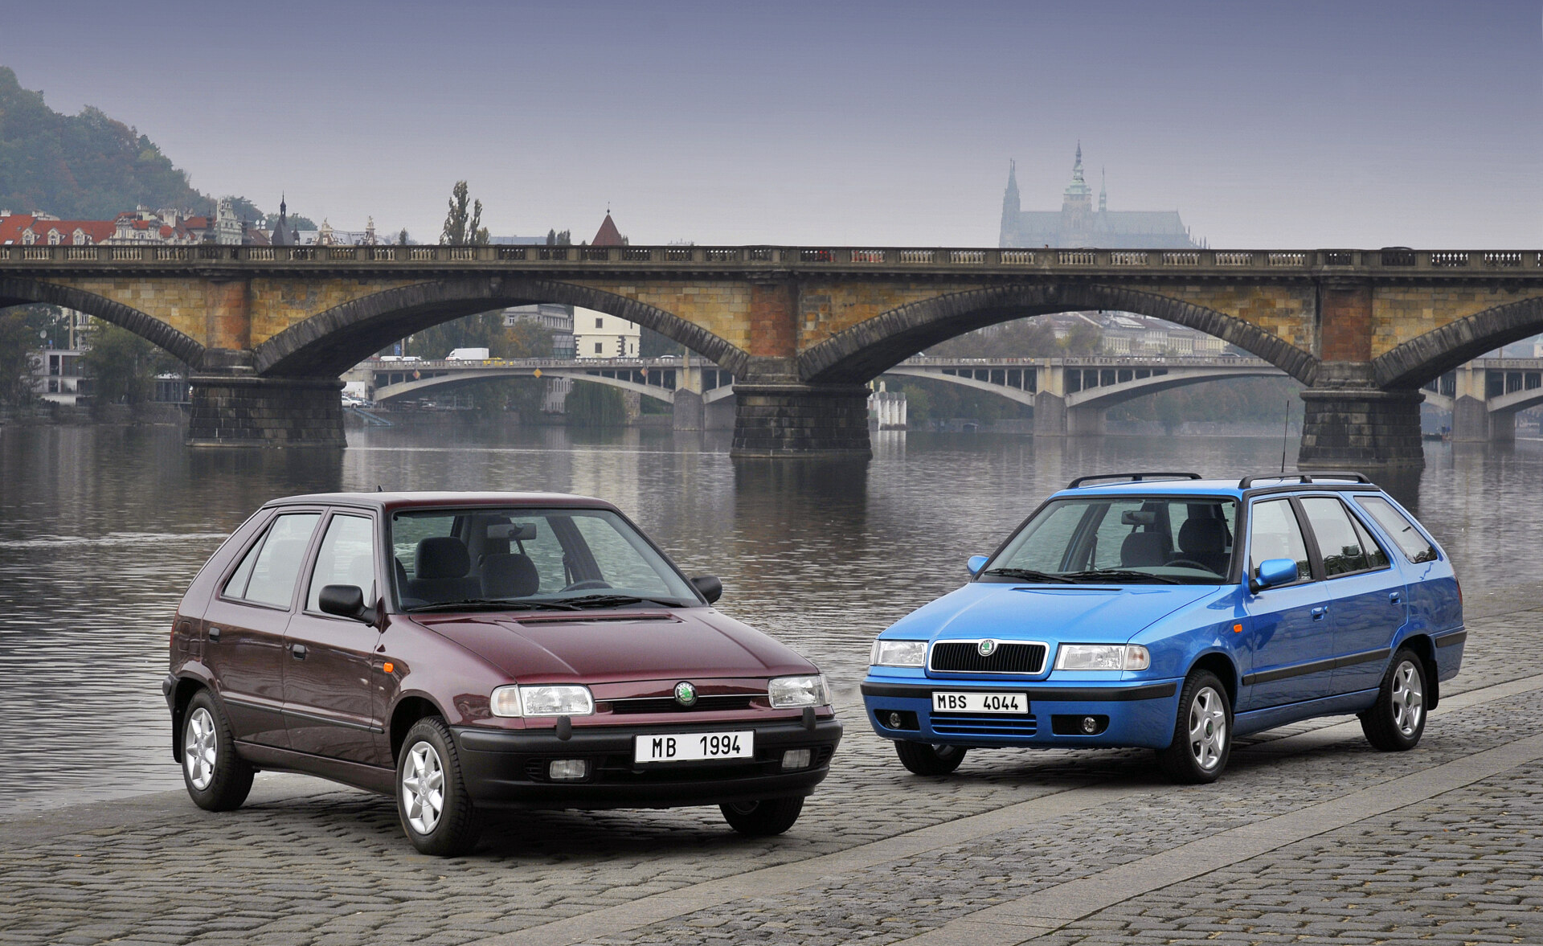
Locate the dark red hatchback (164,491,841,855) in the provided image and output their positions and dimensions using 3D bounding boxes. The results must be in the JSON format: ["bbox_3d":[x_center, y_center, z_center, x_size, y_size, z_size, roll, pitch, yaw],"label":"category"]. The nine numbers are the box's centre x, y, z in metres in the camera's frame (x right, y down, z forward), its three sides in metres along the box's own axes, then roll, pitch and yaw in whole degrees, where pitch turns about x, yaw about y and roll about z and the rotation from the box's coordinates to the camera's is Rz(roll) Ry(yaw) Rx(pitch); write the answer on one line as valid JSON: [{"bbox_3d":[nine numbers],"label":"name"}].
[{"bbox_3d":[-1.223,0.775,17.416,1.650,1.400,3.855,-1,0,-29],"label":"dark red hatchback"}]

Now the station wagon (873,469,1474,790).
[{"bbox_3d":[2.061,0.729,20.903,1.650,1.455,4.215,0,0,31],"label":"station wagon"}]

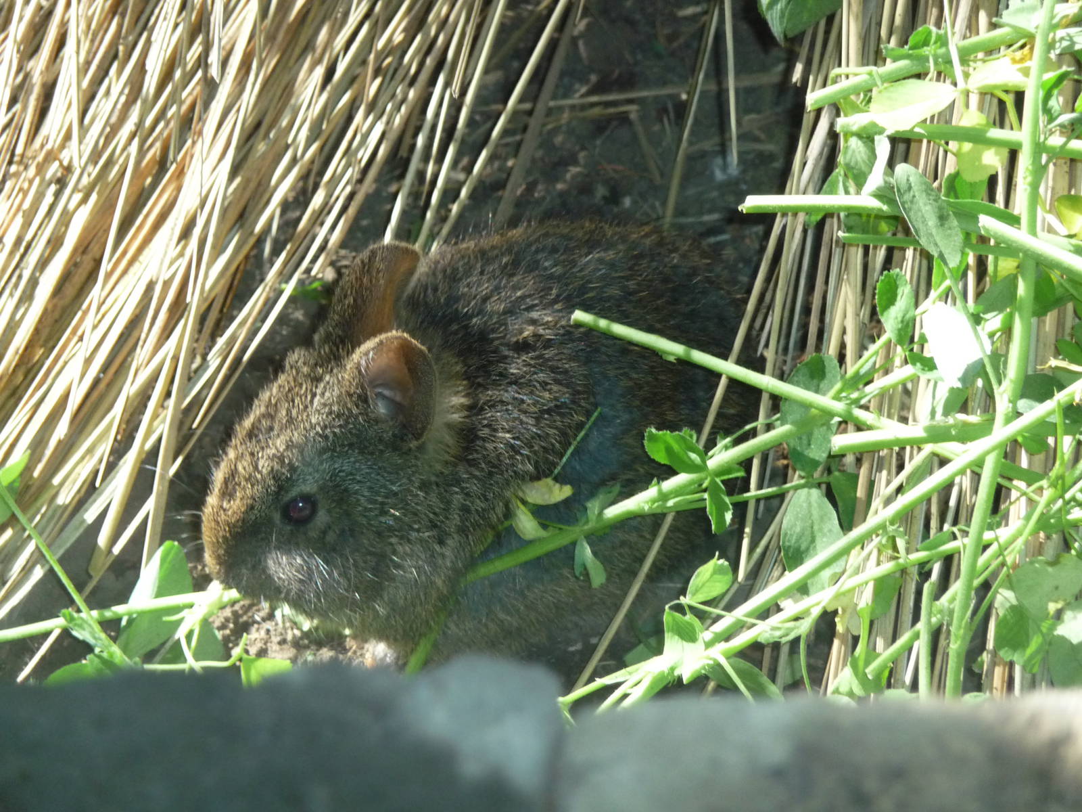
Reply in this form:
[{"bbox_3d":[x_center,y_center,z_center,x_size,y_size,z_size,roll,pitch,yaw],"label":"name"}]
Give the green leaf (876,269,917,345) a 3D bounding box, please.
[{"bbox_3d":[0.102,-0.028,2.370,0.010,0.008,0.024,-15,74,4],"label":"green leaf"}]

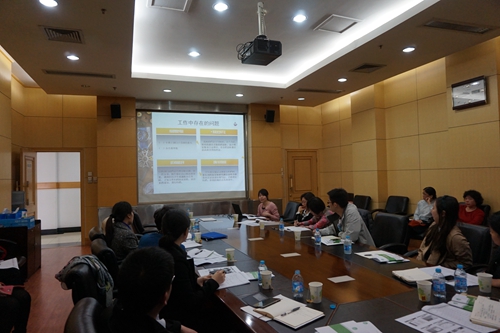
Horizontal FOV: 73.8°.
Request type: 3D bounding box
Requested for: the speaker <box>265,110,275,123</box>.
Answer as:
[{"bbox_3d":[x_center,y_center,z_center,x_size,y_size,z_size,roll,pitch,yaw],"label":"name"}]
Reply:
[{"bbox_3d":[0.530,-1.265,8.483,0.180,0.280,0.180,-1,6,-20],"label":"speaker"}]

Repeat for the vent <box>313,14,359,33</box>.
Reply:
[{"bbox_3d":[1.264,-2.031,4.777,0.500,0.030,0.500,-1,-1,-20],"label":"vent"}]

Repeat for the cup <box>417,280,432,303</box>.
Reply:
[{"bbox_3d":[0.961,0.688,1.828,0.076,0.096,0.076,-2,-1,0],"label":"cup"}]

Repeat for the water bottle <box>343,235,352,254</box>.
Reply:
[{"bbox_3d":[0.866,0.694,2.938,0.063,0.151,0.063,-1,-1,-20],"label":"water bottle"}]

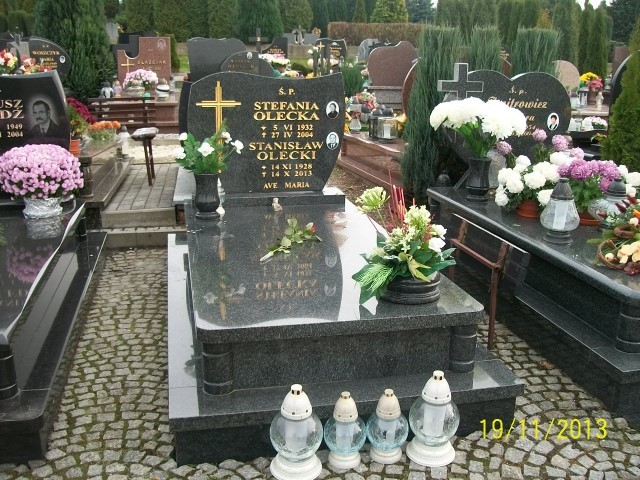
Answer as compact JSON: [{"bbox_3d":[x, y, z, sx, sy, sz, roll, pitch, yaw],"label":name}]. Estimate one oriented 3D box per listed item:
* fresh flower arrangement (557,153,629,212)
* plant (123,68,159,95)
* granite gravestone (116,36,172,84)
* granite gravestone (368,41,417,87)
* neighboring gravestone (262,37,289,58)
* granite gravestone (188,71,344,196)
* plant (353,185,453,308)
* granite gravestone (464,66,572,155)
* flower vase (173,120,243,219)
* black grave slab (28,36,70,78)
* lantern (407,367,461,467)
[{"bbox_3d":[1.597,-0.303,3.871,0.380,0.380,0.370,-2,15,-12],"label":"fresh flower arrangement"},{"bbox_3d":[-2.940,-2.587,10.900,0.570,0.410,0.530,-2,15,-12],"label":"plant"},{"bbox_3d":[-2.769,-2.784,10.500,0.850,0.830,0.120,-2,15,-12],"label":"granite gravestone"},{"bbox_3d":[1.358,-3.262,12.300,0.920,0.850,0.110,-2,15,-10],"label":"granite gravestone"},{"bbox_3d":[-1.070,-4.495,16.000,0.630,0.760,0.120,-2,15,-12],"label":"neighboring gravestone"},{"bbox_3d":[-0.327,-0.669,4.175,0.961,0.733,0.089,-2,15,-12],"label":"granite gravestone"},{"bbox_3d":[0.326,0.010,2.570,0.380,0.420,0.340,-2,15,-12],"label":"plant"},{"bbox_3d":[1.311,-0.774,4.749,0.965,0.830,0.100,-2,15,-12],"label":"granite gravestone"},{"bbox_3d":[-0.636,-0.405,3.778,0.381,0.546,0.330,-2,15,-12],"label":"flower vase"},{"bbox_3d":[-4.178,-2.747,10.300,0.660,0.820,0.120,-2,15,-12],"label":"black grave slab"},{"bbox_3d":[0.394,0.600,2.290,0.174,0.312,0.174,-2,15,-12],"label":"lantern"}]

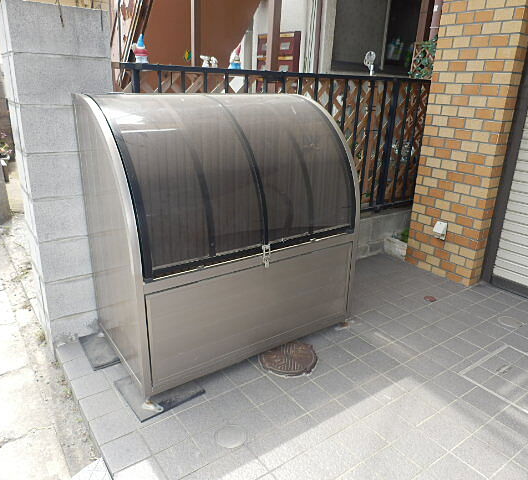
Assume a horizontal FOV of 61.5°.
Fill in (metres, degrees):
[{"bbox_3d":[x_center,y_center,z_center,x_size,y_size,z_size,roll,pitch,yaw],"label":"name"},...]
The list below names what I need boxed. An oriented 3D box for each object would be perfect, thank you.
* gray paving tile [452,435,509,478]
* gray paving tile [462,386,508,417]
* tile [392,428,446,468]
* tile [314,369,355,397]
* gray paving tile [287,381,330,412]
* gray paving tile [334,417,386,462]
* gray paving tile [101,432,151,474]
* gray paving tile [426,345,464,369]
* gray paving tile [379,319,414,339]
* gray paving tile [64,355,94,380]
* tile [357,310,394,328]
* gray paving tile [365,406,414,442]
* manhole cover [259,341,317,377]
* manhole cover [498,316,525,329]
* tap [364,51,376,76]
[{"bbox_3d":[0.789,0.793,1.623,0.147,0.020,0.147,-12,23,-33],"label":"gray paving tile"},{"bbox_3d":[0.947,0.697,1.904,0.145,0.015,0.145,-13,24,-33],"label":"gray paving tile"},{"bbox_3d":[0.580,0.777,1.651,0.146,0.016,0.146,-13,23,-33],"label":"tile"},{"bbox_3d":[0.323,0.653,1.999,0.146,0.016,0.146,-13,23,-33],"label":"tile"},{"bbox_3d":[0.195,0.677,1.908,0.147,0.012,0.147,-12,24,-34],"label":"gray paving tile"},{"bbox_3d":[0.370,0.764,1.689,0.147,0.020,0.147,-12,23,-33],"label":"gray paving tile"},{"bbox_3d":[-0.505,0.775,1.620,0.136,0.015,0.145,-13,24,-33],"label":"gray paving tile"},{"bbox_3d":[0.896,0.585,2.216,0.145,0.015,0.145,-13,24,-33],"label":"gray paving tile"},{"bbox_3d":[0.725,0.502,2.440,0.146,0.016,0.146,-13,23,-33],"label":"gray paving tile"},{"bbox_3d":[-0.848,0.607,2.084,0.147,0.020,0.147,-12,23,-33],"label":"gray paving tile"},{"bbox_3d":[0.642,0.461,2.554,0.146,0.016,0.146,-13,23,-33],"label":"tile"},{"bbox_3d":[0.493,0.737,1.771,0.147,0.020,0.147,-12,23,-33],"label":"gray paving tile"},{"bbox_3d":[0.124,0.593,2.185,0.288,0.030,0.288,0,19,0],"label":"manhole cover"},{"bbox_3d":[1.418,0.480,2.545,0.148,0.015,0.148,1,20,0],"label":"manhole cover"},{"bbox_3d":[0.731,-1.214,3.044,0.065,0.170,0.070,-3,19,-11],"label":"tap"}]

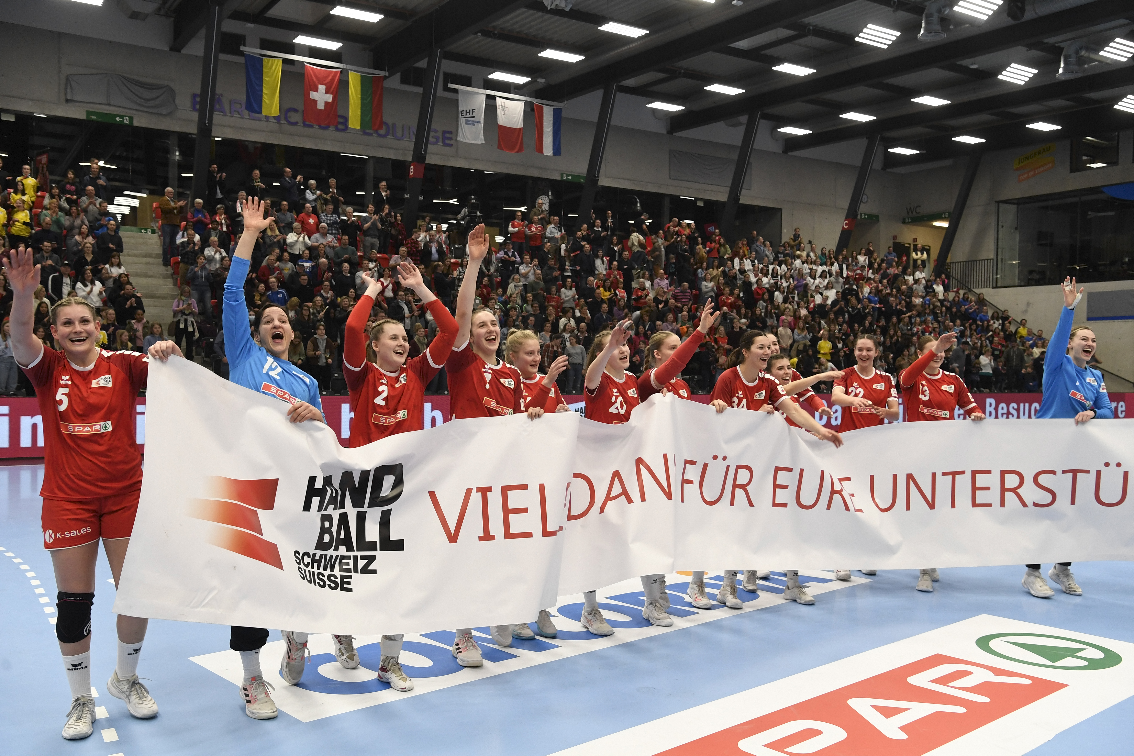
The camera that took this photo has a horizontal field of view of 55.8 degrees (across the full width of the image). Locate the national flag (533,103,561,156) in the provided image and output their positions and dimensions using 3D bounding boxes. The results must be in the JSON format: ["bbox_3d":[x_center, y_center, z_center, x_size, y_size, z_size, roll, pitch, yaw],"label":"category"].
[{"bbox_3d":[-0.578,-7.523,32.500,0.980,1.480,0.100,0,1,-34],"label":"national flag"}]

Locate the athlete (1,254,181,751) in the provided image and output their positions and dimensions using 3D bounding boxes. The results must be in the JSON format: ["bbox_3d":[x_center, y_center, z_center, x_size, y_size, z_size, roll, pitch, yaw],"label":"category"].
[{"bbox_3d":[-1.985,0.447,4.480,0.750,1.960,0.500,1,2,-20],"label":"athlete"}]

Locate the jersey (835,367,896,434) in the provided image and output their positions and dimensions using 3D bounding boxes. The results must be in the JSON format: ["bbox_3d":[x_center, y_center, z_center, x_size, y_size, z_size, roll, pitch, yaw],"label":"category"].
[{"bbox_3d":[2.185,0.233,7.850,0.480,0.650,0.280,1,1,3],"label":"jersey"}]

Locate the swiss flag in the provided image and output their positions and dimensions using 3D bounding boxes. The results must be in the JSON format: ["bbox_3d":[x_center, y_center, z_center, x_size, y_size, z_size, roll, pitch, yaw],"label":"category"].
[{"bbox_3d":[-6.128,-7.086,26.840,1.000,1.500,0.100,0,2,-35],"label":"swiss flag"}]

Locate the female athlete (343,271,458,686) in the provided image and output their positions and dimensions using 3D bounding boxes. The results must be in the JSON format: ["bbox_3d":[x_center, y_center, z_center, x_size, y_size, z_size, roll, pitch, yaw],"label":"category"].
[{"bbox_3d":[-0.810,0.440,5.170,0.600,2.000,0.530,0,1,-27],"label":"female athlete"}]

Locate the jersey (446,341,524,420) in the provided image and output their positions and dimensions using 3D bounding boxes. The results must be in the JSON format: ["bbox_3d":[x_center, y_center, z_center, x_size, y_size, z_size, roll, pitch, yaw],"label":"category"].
[{"bbox_3d":[-0.425,0.150,5.470,0.460,0.680,0.280,0,2,-36],"label":"jersey"}]

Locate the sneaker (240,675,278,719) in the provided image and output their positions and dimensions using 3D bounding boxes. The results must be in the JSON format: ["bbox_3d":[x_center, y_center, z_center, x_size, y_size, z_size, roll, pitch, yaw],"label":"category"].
[{"bbox_3d":[-1.337,1.383,4.660,0.110,0.125,0.285,0,2,-24],"label":"sneaker"}]

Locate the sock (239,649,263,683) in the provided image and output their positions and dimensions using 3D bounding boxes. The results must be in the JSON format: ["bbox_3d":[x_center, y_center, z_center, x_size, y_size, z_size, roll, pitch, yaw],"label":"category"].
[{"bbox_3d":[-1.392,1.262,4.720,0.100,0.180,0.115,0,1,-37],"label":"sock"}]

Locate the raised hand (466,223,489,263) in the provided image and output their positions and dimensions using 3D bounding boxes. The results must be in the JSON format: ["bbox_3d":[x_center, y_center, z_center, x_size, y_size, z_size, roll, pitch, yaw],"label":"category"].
[{"bbox_3d":[-0.457,-0.688,5.470,0.105,0.190,0.070,10,3,-17],"label":"raised hand"}]

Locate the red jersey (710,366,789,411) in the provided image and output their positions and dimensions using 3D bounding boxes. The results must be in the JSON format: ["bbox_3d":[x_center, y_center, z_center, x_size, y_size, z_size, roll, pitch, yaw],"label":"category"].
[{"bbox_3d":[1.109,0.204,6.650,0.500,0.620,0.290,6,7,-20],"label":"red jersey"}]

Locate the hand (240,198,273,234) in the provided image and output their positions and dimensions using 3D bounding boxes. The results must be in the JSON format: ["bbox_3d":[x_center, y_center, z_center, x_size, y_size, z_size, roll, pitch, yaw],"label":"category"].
[{"bbox_3d":[-1.386,-0.724,4.780,0.145,0.175,0.060,1,2,-18],"label":"hand"}]

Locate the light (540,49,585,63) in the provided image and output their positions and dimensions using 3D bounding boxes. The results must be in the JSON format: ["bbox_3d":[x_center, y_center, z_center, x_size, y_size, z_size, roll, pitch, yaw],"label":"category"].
[{"bbox_3d":[-0.146,-8.875,29.500,1.230,0.100,0.560,0,1,-34],"label":"light"}]

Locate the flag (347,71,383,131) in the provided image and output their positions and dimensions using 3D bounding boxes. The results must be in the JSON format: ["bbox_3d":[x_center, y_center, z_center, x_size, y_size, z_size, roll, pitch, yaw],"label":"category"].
[{"bbox_3d":[-5.167,-7.127,27.514,1.000,1.470,0.100,0,2,-35],"label":"flag"}]

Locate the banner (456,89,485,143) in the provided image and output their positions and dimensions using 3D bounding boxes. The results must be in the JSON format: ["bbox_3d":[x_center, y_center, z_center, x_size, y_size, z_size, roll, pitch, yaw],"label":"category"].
[{"bbox_3d":[-2.640,-7.160,29.277,0.950,1.470,0.100,0,2,-35],"label":"banner"}]

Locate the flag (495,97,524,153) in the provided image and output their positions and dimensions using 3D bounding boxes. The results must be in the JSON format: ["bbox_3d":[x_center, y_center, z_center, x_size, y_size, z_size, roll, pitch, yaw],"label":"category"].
[{"bbox_3d":[-1.671,-7.501,31.800,0.980,1.510,0.100,0,1,-34],"label":"flag"}]

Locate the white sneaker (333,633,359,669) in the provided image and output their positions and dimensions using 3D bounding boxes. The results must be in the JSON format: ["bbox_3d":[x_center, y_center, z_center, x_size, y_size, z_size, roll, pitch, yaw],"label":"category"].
[{"bbox_3d":[-1.115,1.325,5.390,0.105,0.120,0.280,0,32,-32],"label":"white sneaker"}]

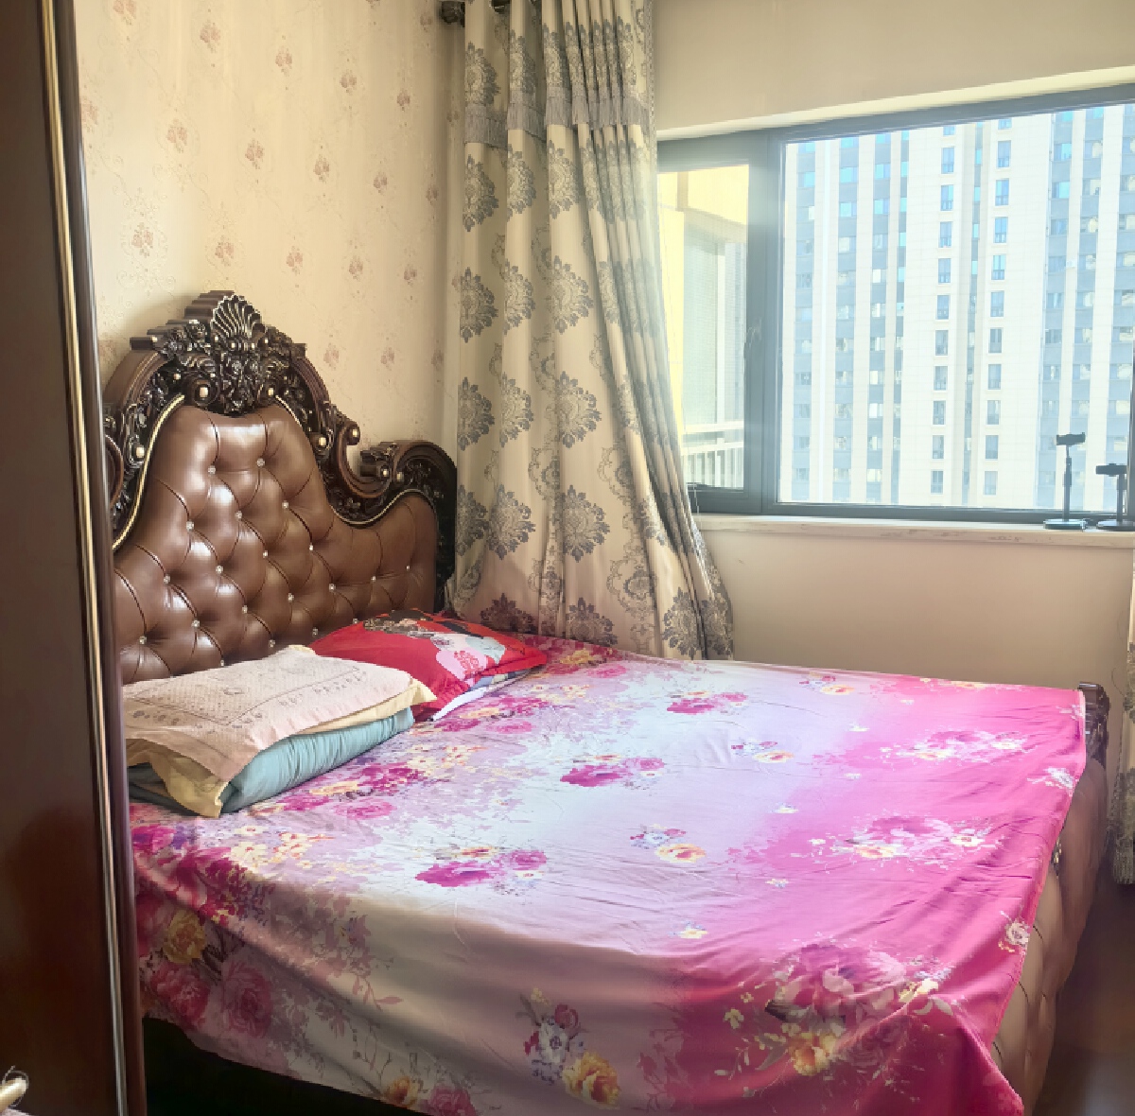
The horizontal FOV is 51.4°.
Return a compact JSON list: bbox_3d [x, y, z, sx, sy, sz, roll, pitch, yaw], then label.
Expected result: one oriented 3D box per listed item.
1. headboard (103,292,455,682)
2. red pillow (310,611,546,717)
[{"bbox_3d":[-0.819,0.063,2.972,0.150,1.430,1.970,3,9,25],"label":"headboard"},{"bbox_3d":[-0.387,0.253,3.019,0.450,0.170,0.690,3,9,25],"label":"red pillow"}]

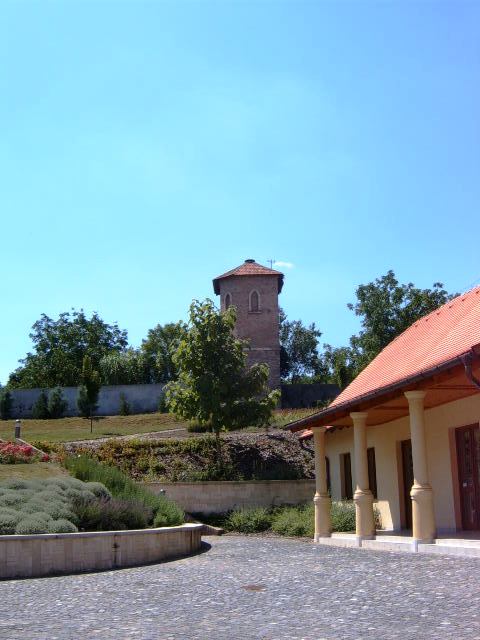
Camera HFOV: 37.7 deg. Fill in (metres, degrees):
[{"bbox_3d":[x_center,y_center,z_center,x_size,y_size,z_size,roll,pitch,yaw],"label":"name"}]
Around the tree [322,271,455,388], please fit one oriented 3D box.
[{"bbox_3d":[12.215,1.061,57.793,10.858,10.859,9.772,-3,-16,12],"label":"tree"}]

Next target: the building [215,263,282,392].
[{"bbox_3d":[0.573,0.792,53.718,4.678,11.680,4.678,5,-16,-16],"label":"building"}]

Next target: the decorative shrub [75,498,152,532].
[{"bbox_3d":[-2.116,3.269,11.754,1.305,0.548,1.109,3,-16,-9],"label":"decorative shrub"}]

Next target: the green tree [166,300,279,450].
[{"bbox_3d":[-0.709,2.141,28.453,4.400,6.127,4.268,0,-15,-1],"label":"green tree"}]

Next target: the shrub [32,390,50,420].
[{"bbox_3d":[-13.969,5.912,49.197,1.120,1.968,1.120,4,-16,-15],"label":"shrub"}]

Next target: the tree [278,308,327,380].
[{"bbox_3d":[5.468,2.778,61.469,4.199,7.885,4.199,-1,-15,5],"label":"tree"}]

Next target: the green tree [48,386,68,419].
[{"bbox_3d":[-12.719,5.774,49.234,1.401,2.253,1.401,4,-16,-14],"label":"green tree"}]

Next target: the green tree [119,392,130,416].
[{"bbox_3d":[-8.087,5.913,49.196,0.840,1.687,0.840,3,-16,-9],"label":"green tree"}]

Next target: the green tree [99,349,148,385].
[{"bbox_3d":[-9.771,4.467,58.930,4.194,4.260,3.984,3,-16,-9],"label":"green tree"}]

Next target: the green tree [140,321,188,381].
[{"bbox_3d":[-6.672,3.483,61.275,4.012,6.767,4.012,2,-15,-6],"label":"green tree"}]

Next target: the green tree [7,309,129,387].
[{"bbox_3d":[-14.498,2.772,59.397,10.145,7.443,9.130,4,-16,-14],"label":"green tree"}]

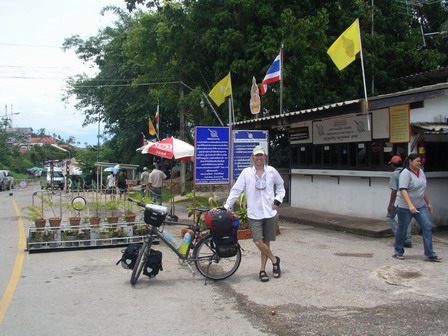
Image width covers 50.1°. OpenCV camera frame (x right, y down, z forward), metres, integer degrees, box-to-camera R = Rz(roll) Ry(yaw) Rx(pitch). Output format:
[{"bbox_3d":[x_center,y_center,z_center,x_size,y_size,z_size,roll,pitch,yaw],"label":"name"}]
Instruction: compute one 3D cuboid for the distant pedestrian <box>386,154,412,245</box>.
[{"bbox_3d":[3.300,0.630,9.000,0.470,1.710,0.450,0,0,23],"label":"distant pedestrian"}]

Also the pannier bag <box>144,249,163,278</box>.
[{"bbox_3d":[-0.956,1.290,6.430,0.200,0.330,0.250,10,0,-3],"label":"pannier bag"}]

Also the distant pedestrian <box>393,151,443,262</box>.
[{"bbox_3d":[3.030,0.615,7.500,0.600,1.670,0.500,0,0,28],"label":"distant pedestrian"}]

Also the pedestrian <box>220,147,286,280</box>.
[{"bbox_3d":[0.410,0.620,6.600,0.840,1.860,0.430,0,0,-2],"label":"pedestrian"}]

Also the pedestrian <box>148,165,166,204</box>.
[{"bbox_3d":[-2.708,0.696,19.500,0.680,1.640,0.400,0,1,-9],"label":"pedestrian"}]

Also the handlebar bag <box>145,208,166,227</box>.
[{"bbox_3d":[-0.855,0.608,6.000,0.260,0.205,0.170,20,19,3],"label":"handlebar bag"}]

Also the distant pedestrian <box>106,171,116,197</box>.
[{"bbox_3d":[-5.920,0.900,25.200,0.500,1.600,0.360,0,1,-6],"label":"distant pedestrian"}]

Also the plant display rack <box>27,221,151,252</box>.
[{"bbox_3d":[-2.510,1.310,9.330,2.370,0.470,0.500,0,0,-24],"label":"plant display rack"}]

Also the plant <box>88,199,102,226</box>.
[{"bbox_3d":[-2.469,0.855,9.200,0.270,0.540,0.270,0,1,-28],"label":"plant"}]

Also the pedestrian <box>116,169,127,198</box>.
[{"bbox_3d":[-5.351,0.846,25.000,0.500,1.620,0.360,0,1,-6],"label":"pedestrian"}]

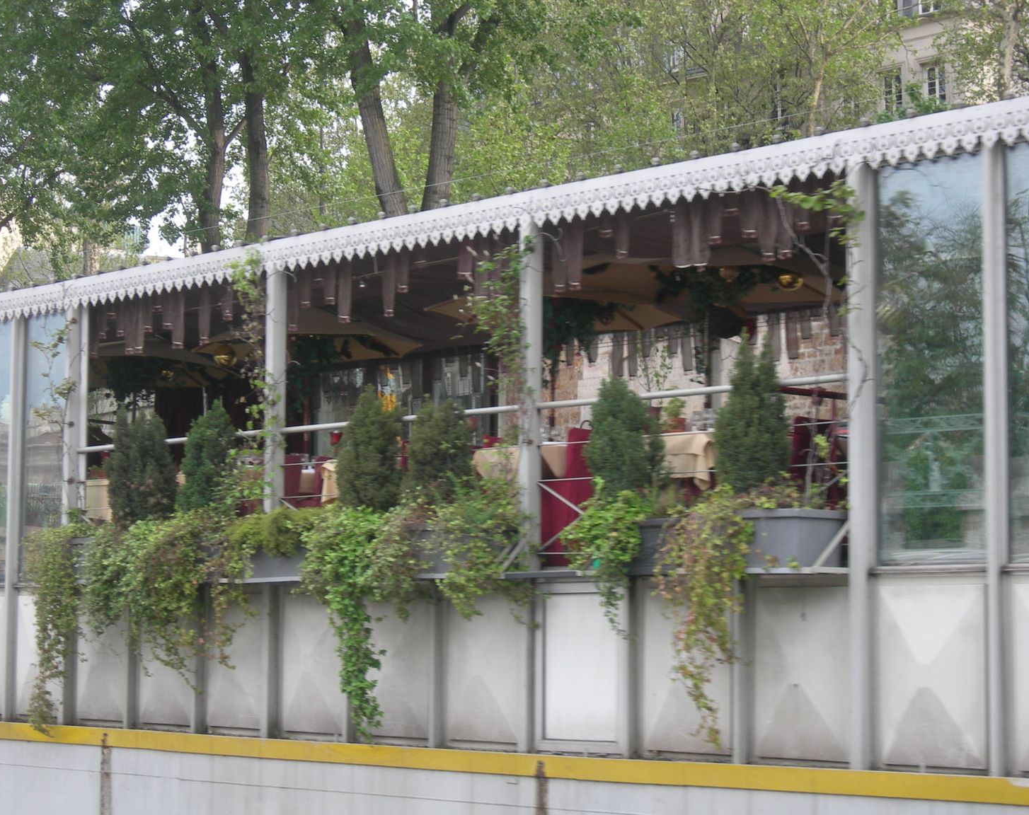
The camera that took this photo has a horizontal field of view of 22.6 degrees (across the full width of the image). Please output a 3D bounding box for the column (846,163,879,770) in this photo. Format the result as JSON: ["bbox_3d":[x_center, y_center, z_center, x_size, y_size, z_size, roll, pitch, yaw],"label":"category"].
[{"bbox_3d":[2.048,0.337,15.156,0.125,3.561,0.125,5,-7,-41],"label":"column"}]

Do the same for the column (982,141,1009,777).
[{"bbox_3d":[2.691,0.270,14.411,0.095,3.552,0.095,5,-7,-41],"label":"column"}]

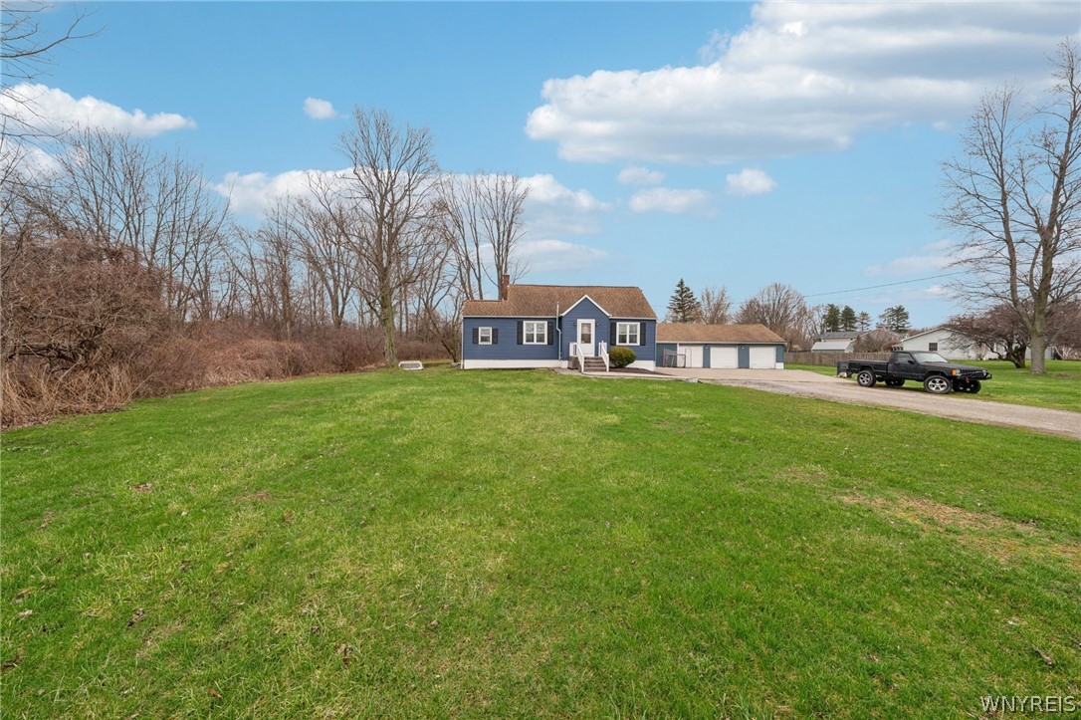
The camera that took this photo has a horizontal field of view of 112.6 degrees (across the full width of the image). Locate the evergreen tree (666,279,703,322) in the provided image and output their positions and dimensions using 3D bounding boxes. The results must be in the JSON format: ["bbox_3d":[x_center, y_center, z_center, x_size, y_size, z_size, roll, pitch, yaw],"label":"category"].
[{"bbox_3d":[20.228,-5.510,51.000,5.684,11.812,5.684,0,1,0],"label":"evergreen tree"}]

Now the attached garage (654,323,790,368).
[{"bbox_3d":[16.800,-1.661,38.000,13.200,4.600,7.600,0,1,-3],"label":"attached garage"}]

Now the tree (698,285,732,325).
[{"bbox_3d":[25.562,-5.302,53.000,4.981,11.365,4.981,0,1,0],"label":"tree"}]

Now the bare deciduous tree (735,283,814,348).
[{"bbox_3d":[37.102,-5.888,57.000,12.604,12.482,12.604,0,1,0],"label":"bare deciduous tree"}]

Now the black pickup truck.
[{"bbox_3d":[17.180,0.464,16.603,1.830,1.830,4.620,0,2,-6],"label":"black pickup truck"}]

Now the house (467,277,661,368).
[{"bbox_3d":[1.100,-2.554,25.400,12.200,6.300,8.600,0,1,-3],"label":"house"}]

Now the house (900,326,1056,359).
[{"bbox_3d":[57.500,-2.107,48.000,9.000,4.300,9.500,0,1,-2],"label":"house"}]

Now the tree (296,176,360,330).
[{"bbox_3d":[-20.064,-8.655,34.000,5.826,17.832,5.826,0,1,0],"label":"tree"}]

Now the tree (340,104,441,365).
[{"bbox_3d":[-11.381,-9.248,27.000,7.761,19.259,7.761,0,1,0],"label":"tree"}]

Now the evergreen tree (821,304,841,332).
[{"bbox_3d":[68.484,-6.760,85.000,4.934,13.259,4.934,0,1,0],"label":"evergreen tree"}]

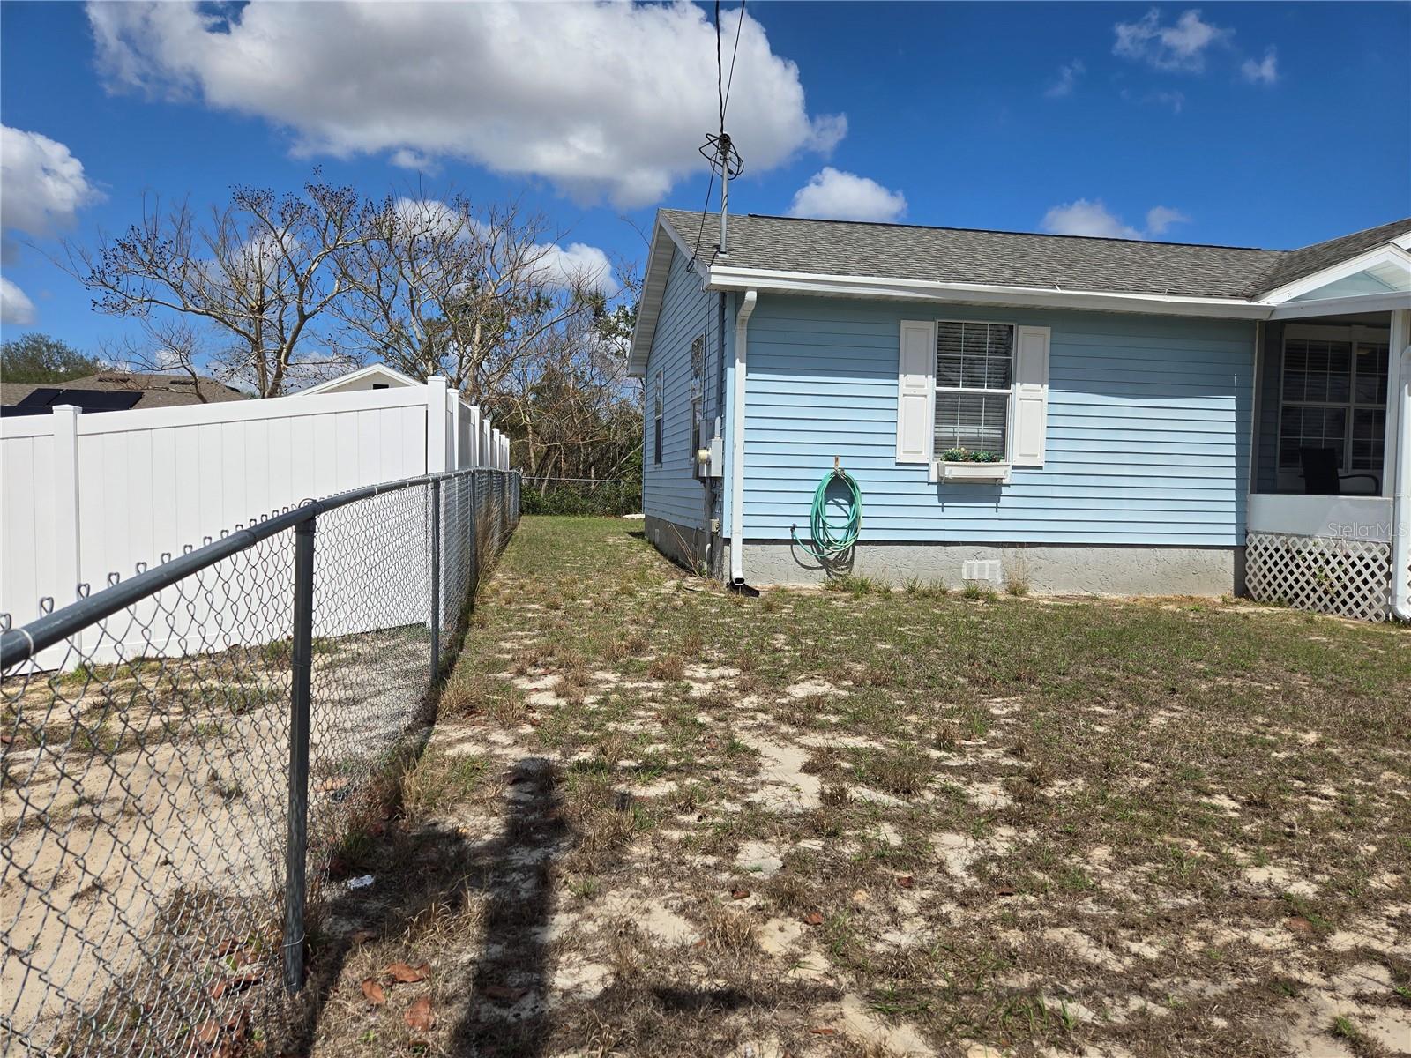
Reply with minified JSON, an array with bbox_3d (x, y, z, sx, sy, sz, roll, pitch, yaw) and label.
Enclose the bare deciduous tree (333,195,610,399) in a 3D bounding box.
[{"bbox_3d":[-5.471,-4.074,22.000,6.200,7.400,5.800,1,3,-14],"label":"bare deciduous tree"}]

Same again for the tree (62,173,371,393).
[{"bbox_3d":[-11.291,-4.229,22.000,6.500,7.700,6.000,0,3,-27],"label":"tree"}]

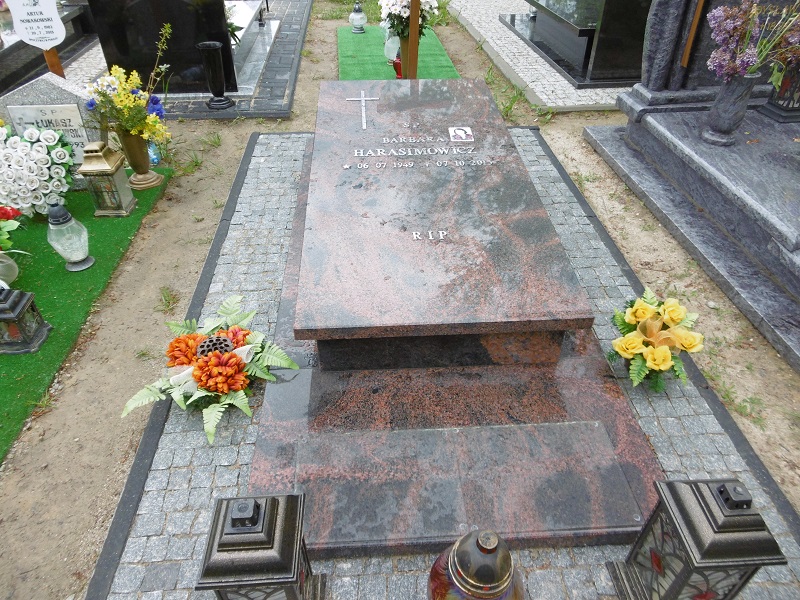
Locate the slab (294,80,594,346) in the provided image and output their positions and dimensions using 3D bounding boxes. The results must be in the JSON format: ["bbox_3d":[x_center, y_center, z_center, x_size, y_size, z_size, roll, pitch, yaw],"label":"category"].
[{"bbox_3d":[0.070,-0.430,2.183,0.812,0.336,1.702,-2,38,-3],"label":"slab"}]

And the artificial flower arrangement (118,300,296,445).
[{"bbox_3d":[-0.529,0.167,1.618,0.451,0.165,0.500,-2,38,-3],"label":"artificial flower arrangement"}]

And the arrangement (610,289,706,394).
[{"bbox_3d":[0.756,0.110,1.683,0.287,0.189,0.305,-2,38,-3],"label":"arrangement"}]

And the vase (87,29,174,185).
[{"bbox_3d":[-1.175,-0.856,2.503,0.439,0.702,0.342,-2,38,-3],"label":"vase"}]

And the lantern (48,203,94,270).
[{"bbox_3d":[-1.245,-0.246,2.087,0.129,0.260,0.129,-2,38,-3],"label":"lantern"}]

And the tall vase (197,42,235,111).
[{"bbox_3d":[-1.143,-1.383,3.421,0.177,0.354,0.177,-2,38,-3],"label":"tall vase"}]

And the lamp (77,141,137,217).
[{"bbox_3d":[-1.282,-0.539,2.413,0.152,0.315,0.156,0,38,0],"label":"lamp"}]

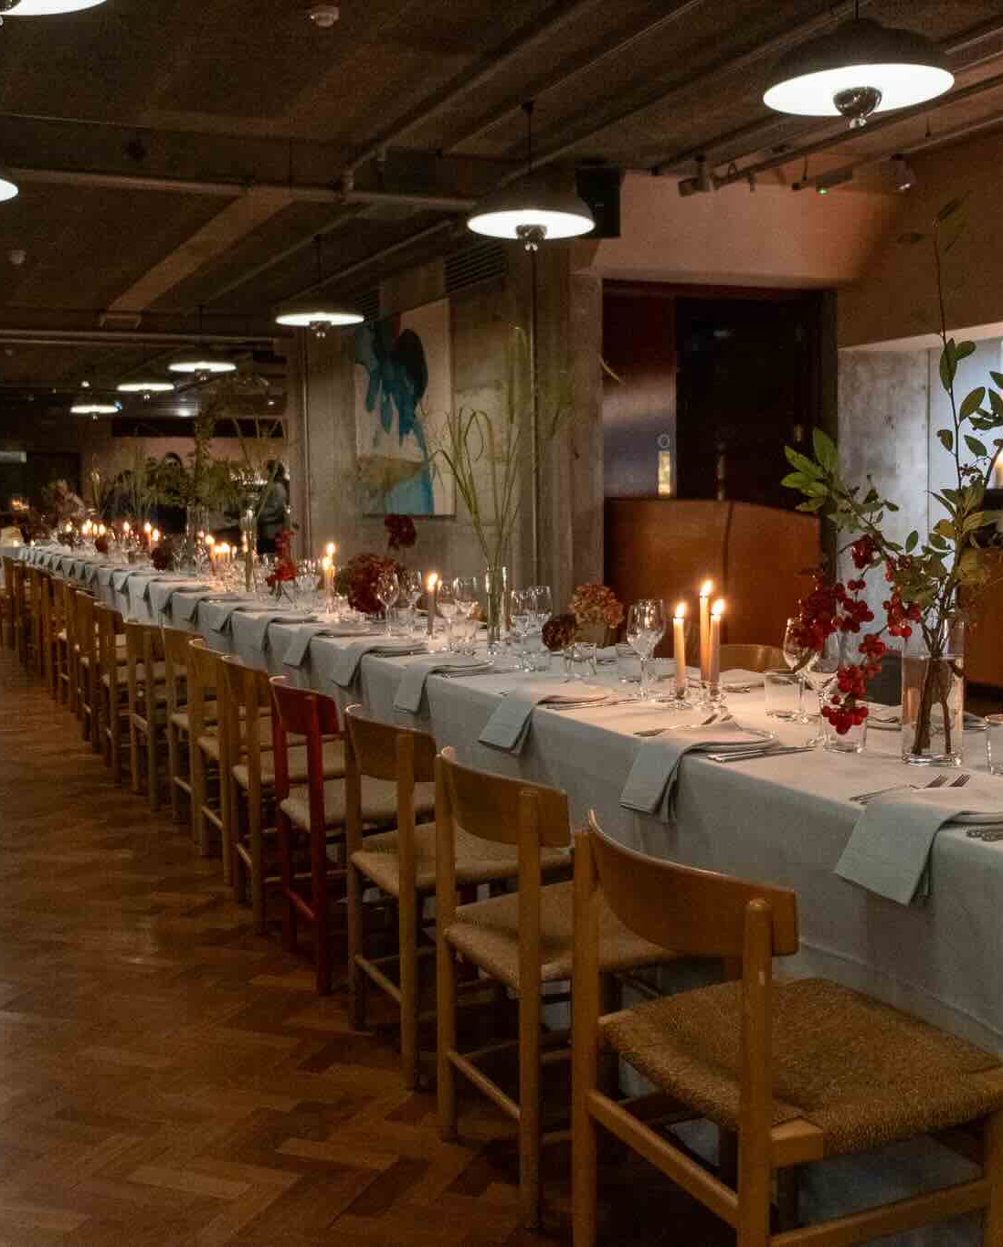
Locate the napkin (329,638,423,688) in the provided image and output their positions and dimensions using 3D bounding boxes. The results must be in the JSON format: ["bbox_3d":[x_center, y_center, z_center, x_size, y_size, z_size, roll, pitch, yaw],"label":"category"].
[{"bbox_3d":[-0.398,0.120,4.437,0.260,0.130,0.175,-3,6,-24],"label":"napkin"}]

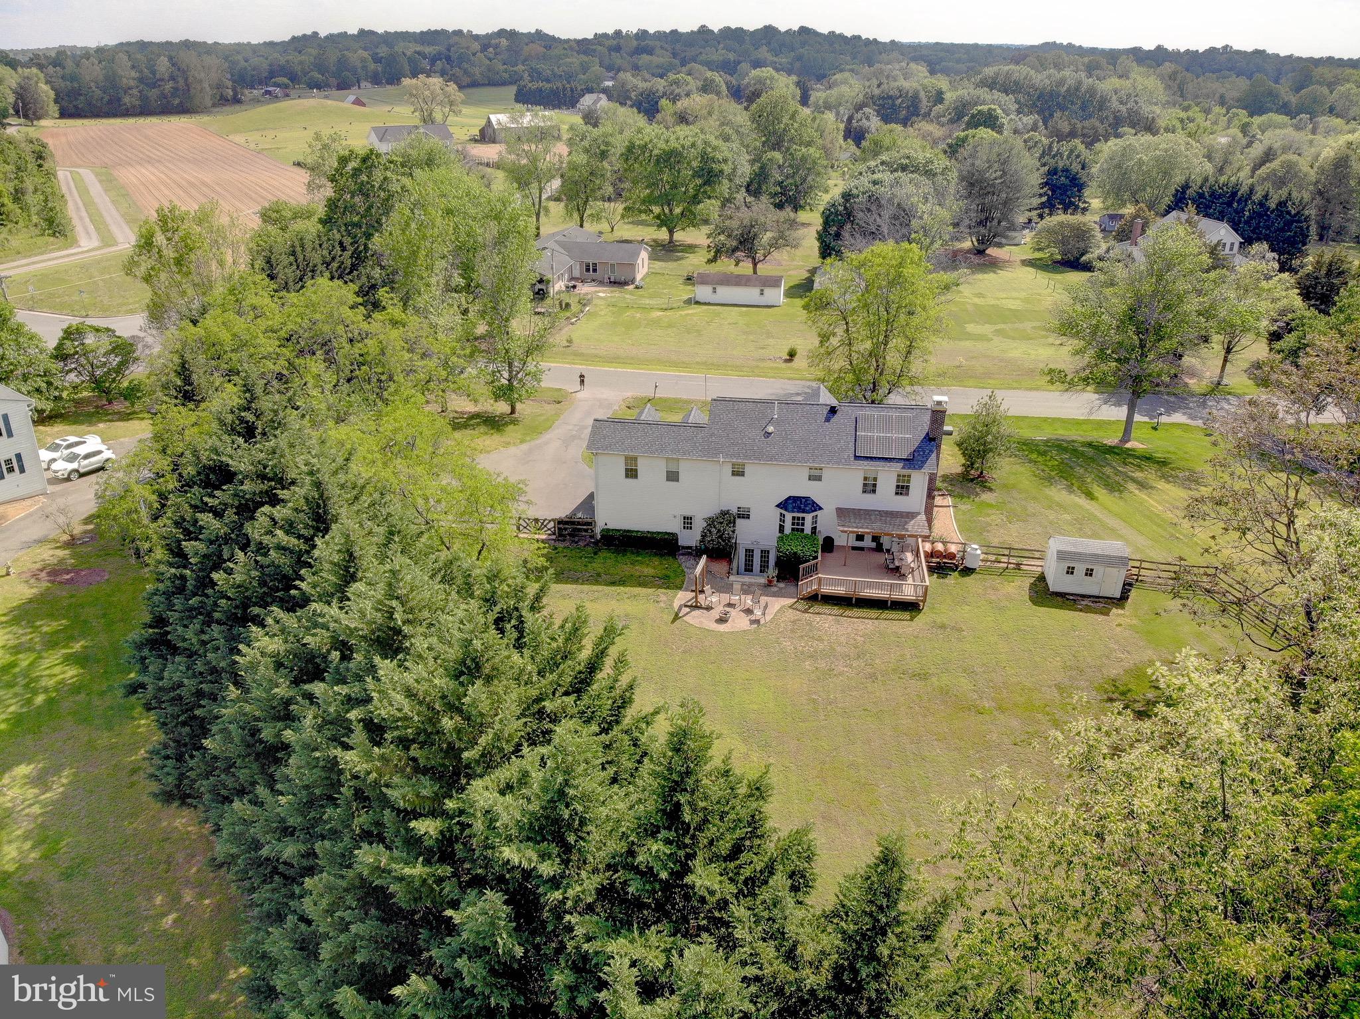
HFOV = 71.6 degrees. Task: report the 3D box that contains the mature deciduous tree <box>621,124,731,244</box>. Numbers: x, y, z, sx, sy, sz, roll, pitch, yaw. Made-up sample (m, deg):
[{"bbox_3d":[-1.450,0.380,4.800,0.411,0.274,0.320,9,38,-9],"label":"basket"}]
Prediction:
[{"bbox_3d":[-0.520,-45.630,132.780,15.490,16.110,15.490,0,26,0],"label":"mature deciduous tree"}]

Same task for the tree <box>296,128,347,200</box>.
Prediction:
[{"bbox_3d":[-65.490,-61.430,172.700,9.310,15.300,8.850,0,26,0],"label":"tree"}]

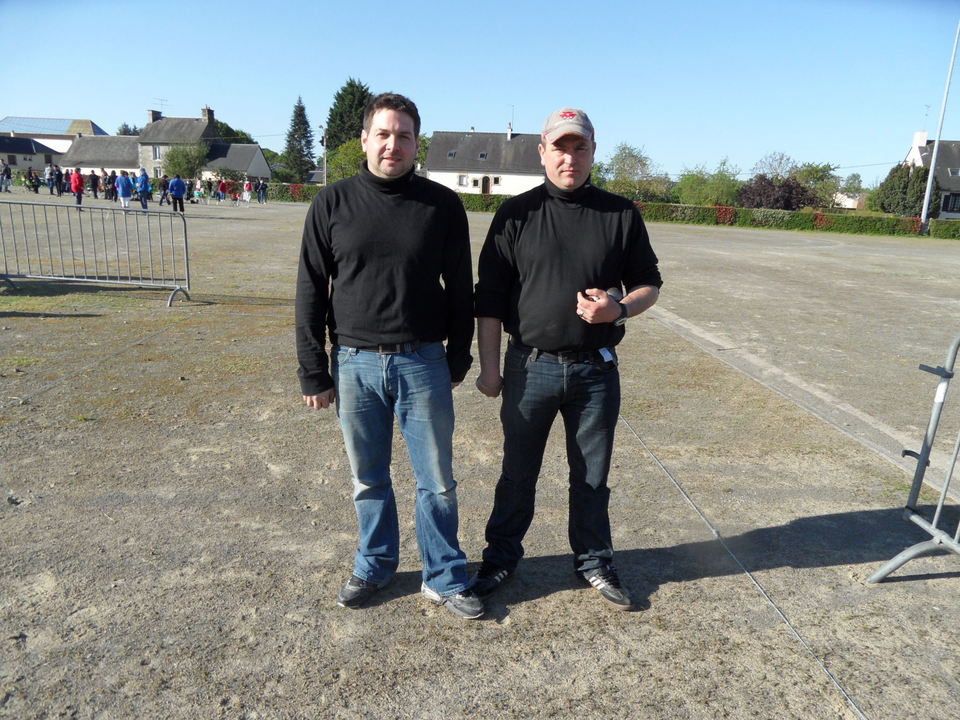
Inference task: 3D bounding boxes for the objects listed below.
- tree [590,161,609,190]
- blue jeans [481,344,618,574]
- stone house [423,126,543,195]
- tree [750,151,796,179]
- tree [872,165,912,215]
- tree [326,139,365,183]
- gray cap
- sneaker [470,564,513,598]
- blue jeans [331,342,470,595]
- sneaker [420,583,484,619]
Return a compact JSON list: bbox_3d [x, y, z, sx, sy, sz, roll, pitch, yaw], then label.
[{"bbox_3d":[10.152,-15.467,58.000,2.900,3.710,2.800,2,14,0],"label":"tree"},{"bbox_3d":[0.258,0.382,2.500,0.450,0.940,0.300,2,14,0],"label":"blue jeans"},{"bbox_3d":[1.164,-21.773,75.011,13.200,6.900,8.000,4,14,6],"label":"stone house"},{"bbox_3d":[26.016,-15.601,59.000,4.300,5.750,4.000,2,14,0],"label":"tree"},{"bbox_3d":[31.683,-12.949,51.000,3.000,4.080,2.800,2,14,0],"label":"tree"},{"bbox_3d":[-12.842,-18.652,65.000,4.600,5.770,4.300,2,14,0],"label":"tree"},{"bbox_3d":[0.280,-0.752,2.130,0.178,0.135,0.260,4,14,6],"label":"gray cap"},{"bbox_3d":[0.086,0.827,2.623,0.105,0.105,0.285,13,18,37],"label":"sneaker"},{"bbox_3d":[-0.267,0.392,2.386,0.490,0.960,0.330,1,14,-3],"label":"blue jeans"},{"bbox_3d":[-0.112,0.852,2.496,0.290,0.105,0.108,16,20,42],"label":"sneaker"}]

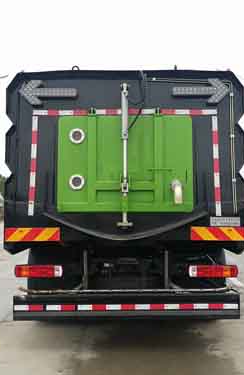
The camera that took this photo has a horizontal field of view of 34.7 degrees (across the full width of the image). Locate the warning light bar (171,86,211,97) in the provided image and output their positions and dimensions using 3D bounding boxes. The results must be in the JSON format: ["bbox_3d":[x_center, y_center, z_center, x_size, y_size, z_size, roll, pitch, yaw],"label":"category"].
[{"bbox_3d":[0.729,-1.007,4.090,0.400,0.095,0.060,0,-2,1],"label":"warning light bar"}]

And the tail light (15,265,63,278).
[{"bbox_3d":[-0.870,0.881,4.090,0.510,0.130,0.090,0,-2,1],"label":"tail light"}]

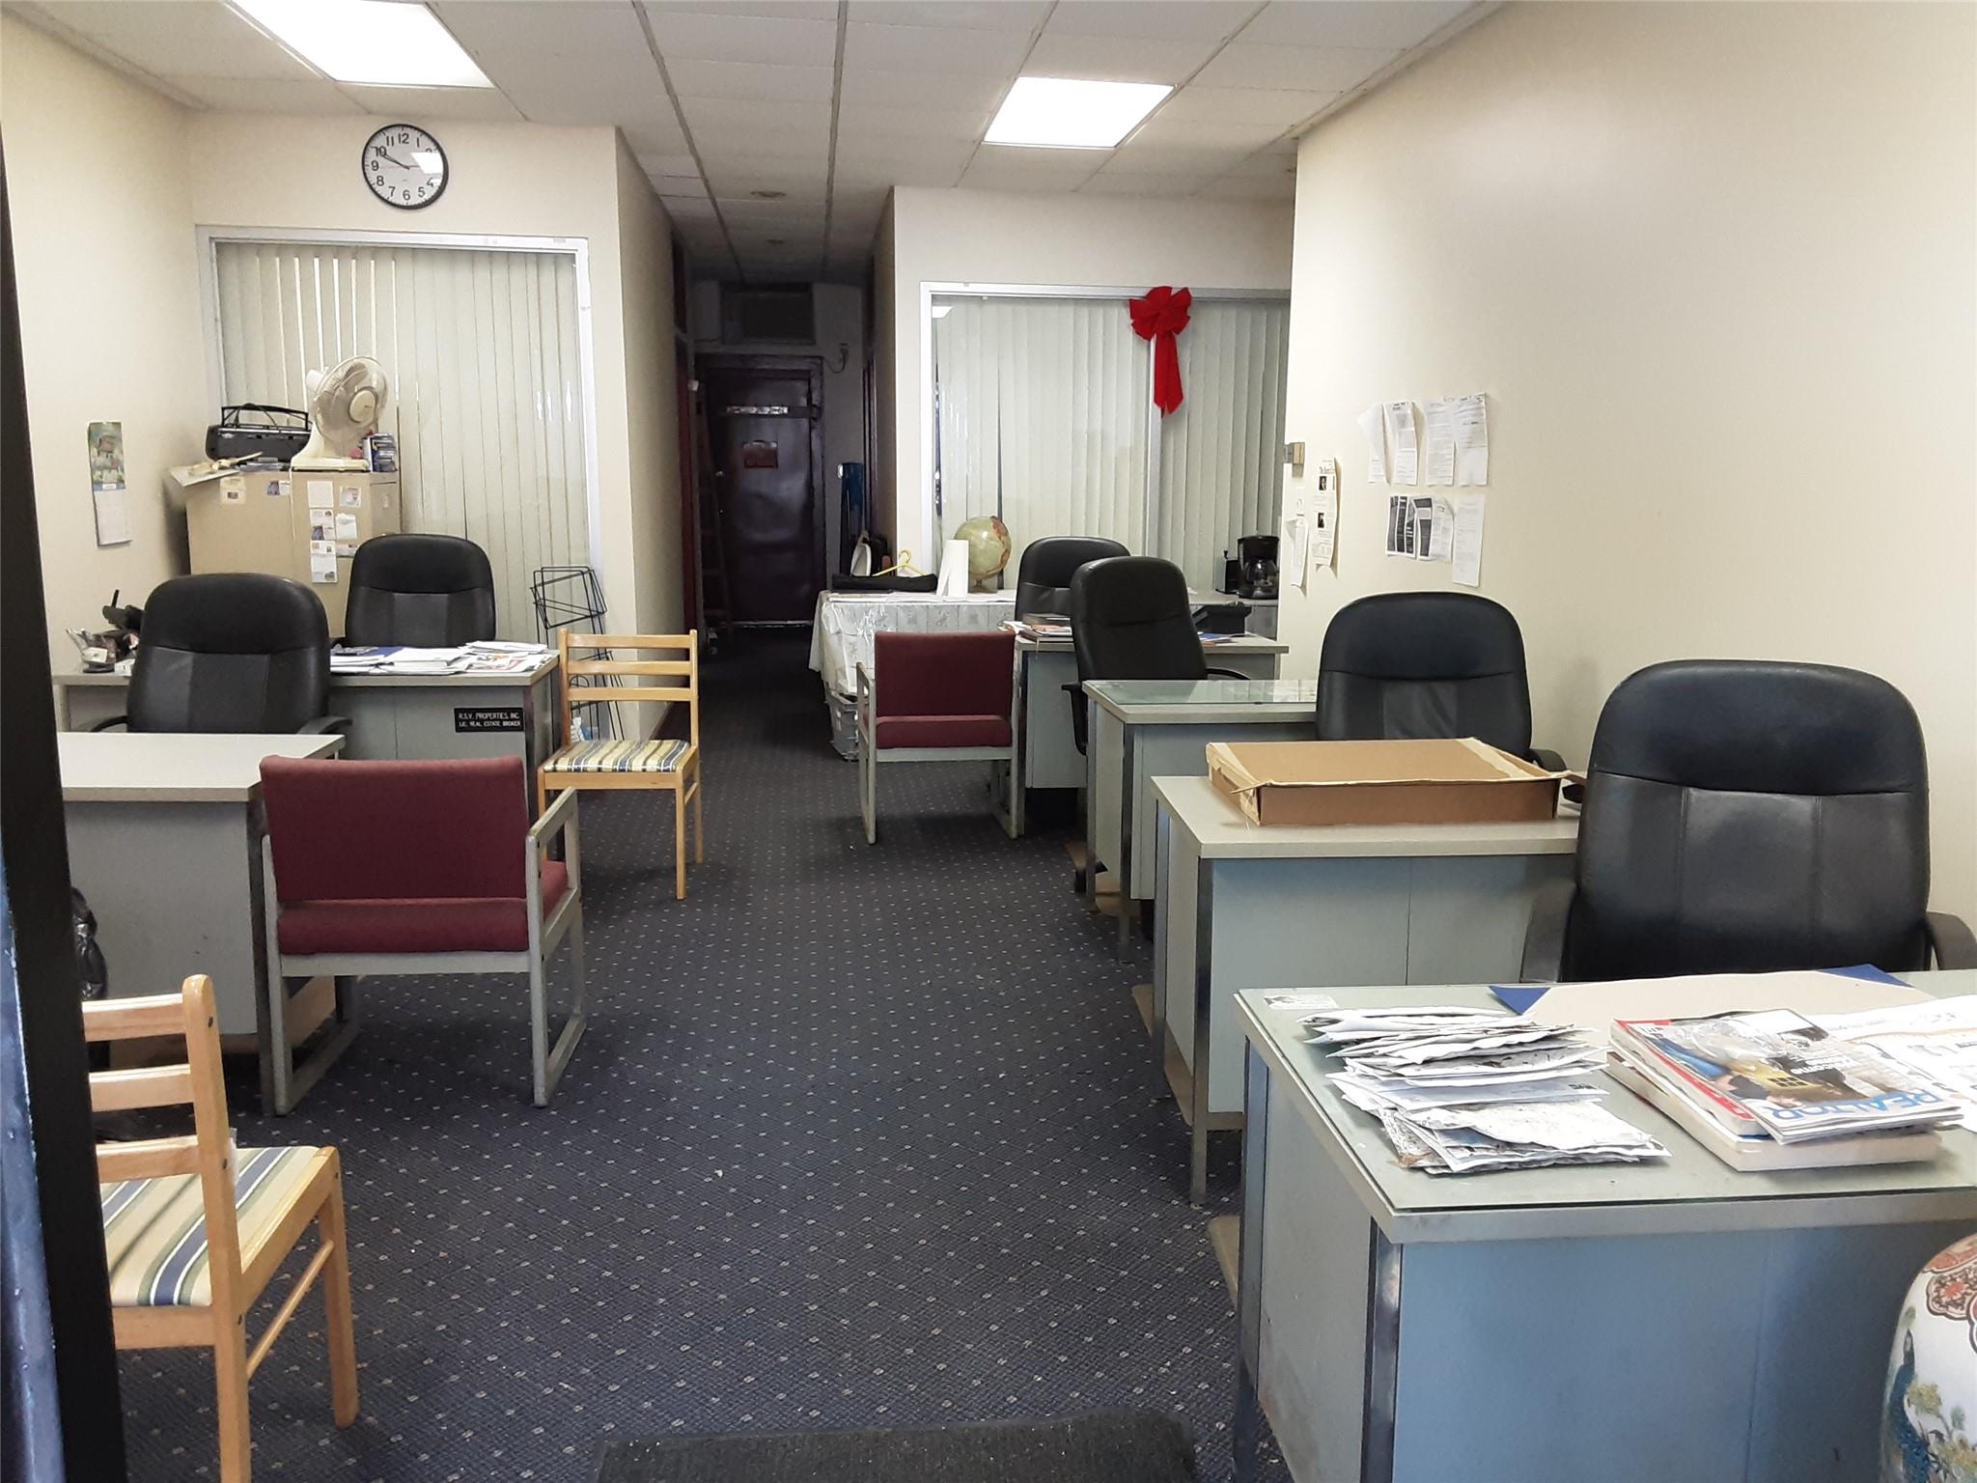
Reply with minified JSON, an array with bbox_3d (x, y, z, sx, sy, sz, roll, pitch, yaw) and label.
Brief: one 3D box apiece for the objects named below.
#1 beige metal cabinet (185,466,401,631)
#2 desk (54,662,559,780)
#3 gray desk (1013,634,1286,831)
[{"bbox_3d":[-2.667,-0.363,6.274,0.665,1.360,0.390,0,10,-6],"label":"beige metal cabinet"},{"bbox_3d":[-2.255,0.097,5.481,1.492,0.731,0.660,0,10,-6],"label":"desk"},{"bbox_3d":[0.600,-0.066,6.541,1.070,0.740,0.650,-1,10,-6],"label":"gray desk"}]

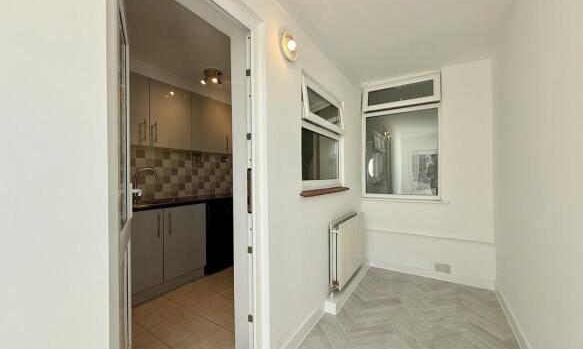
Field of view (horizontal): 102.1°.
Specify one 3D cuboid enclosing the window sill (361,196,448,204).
[{"bbox_3d":[1.394,0.334,2.987,0.990,0.034,0.065,-1,0,31],"label":"window sill"}]

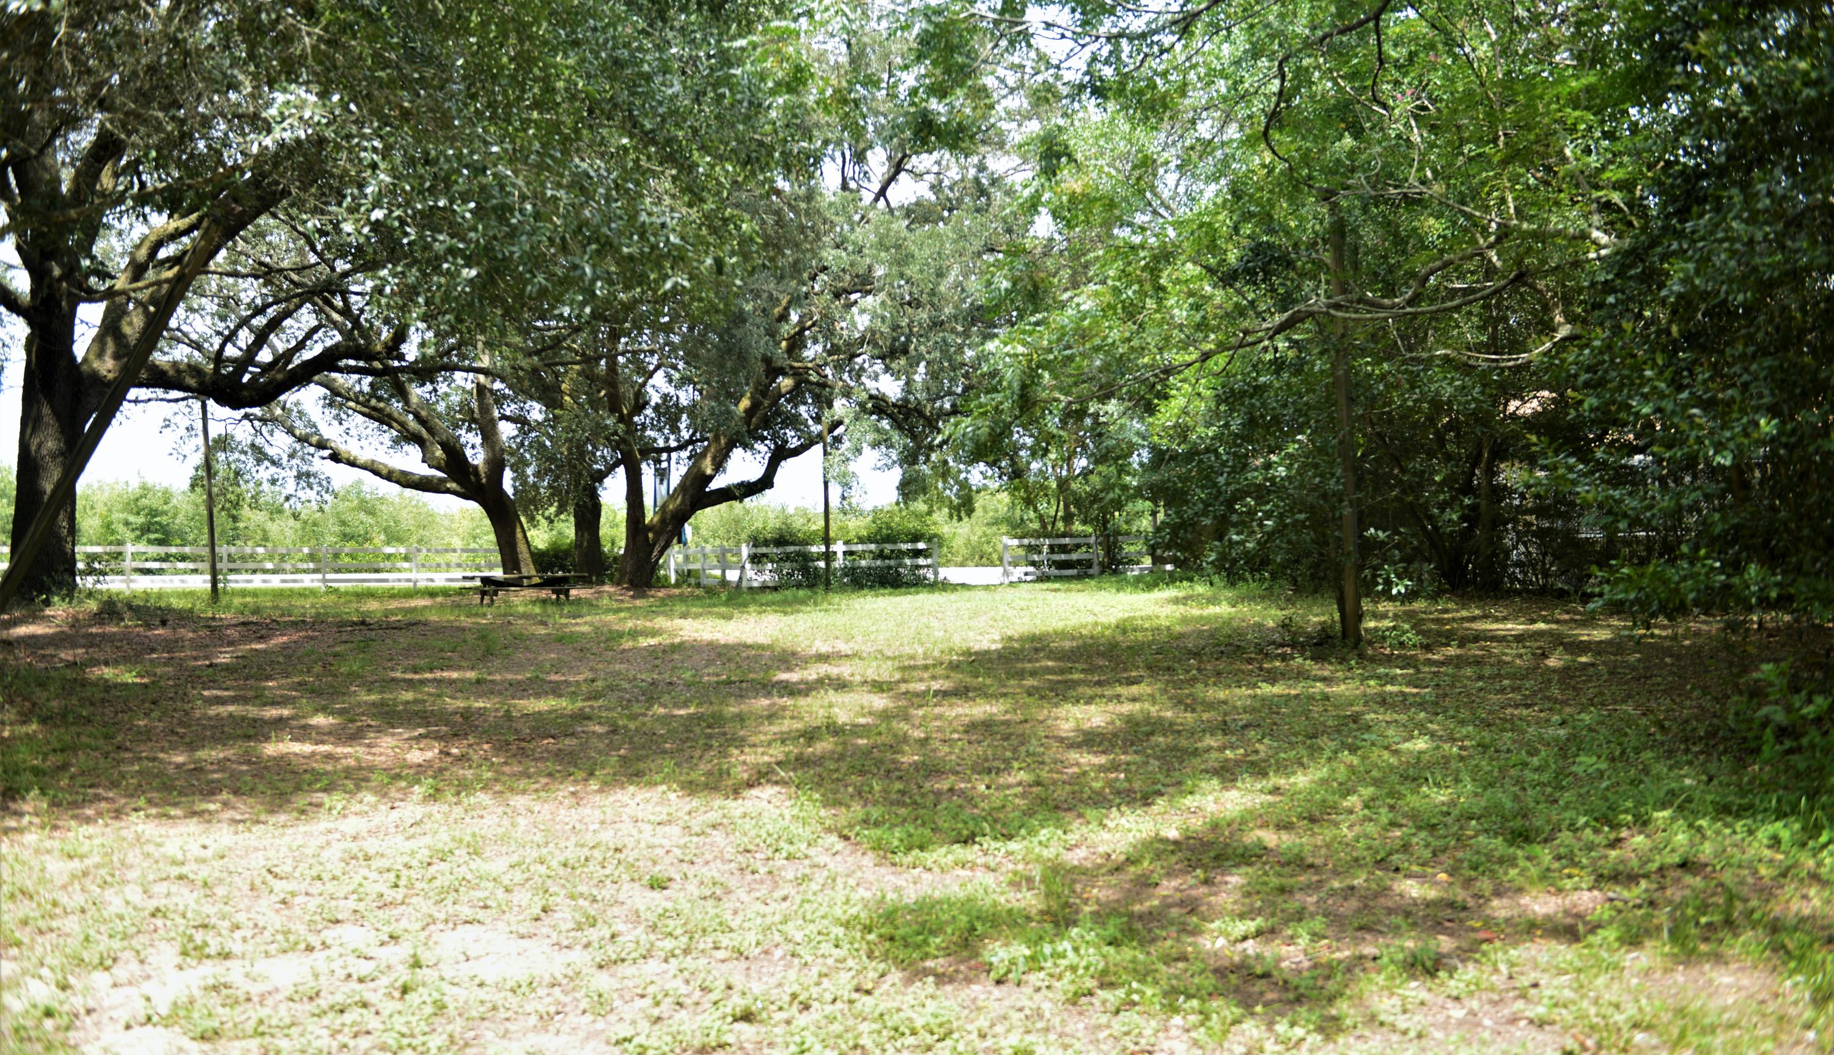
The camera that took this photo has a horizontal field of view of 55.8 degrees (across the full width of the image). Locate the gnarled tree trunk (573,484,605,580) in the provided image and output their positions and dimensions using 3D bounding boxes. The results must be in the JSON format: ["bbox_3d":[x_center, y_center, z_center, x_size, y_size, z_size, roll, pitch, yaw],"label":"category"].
[{"bbox_3d":[-8.520,0.160,45.000,0.780,2.600,0.780,-1,0,-12],"label":"gnarled tree trunk"}]

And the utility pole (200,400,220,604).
[{"bbox_3d":[-15.100,-0.540,37.000,0.180,4.400,0.180,-3,0,-22],"label":"utility pole"}]

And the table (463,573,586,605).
[{"bbox_3d":[-7.820,1.320,34.500,2.450,0.730,1.500,-1,0,-12],"label":"table"}]

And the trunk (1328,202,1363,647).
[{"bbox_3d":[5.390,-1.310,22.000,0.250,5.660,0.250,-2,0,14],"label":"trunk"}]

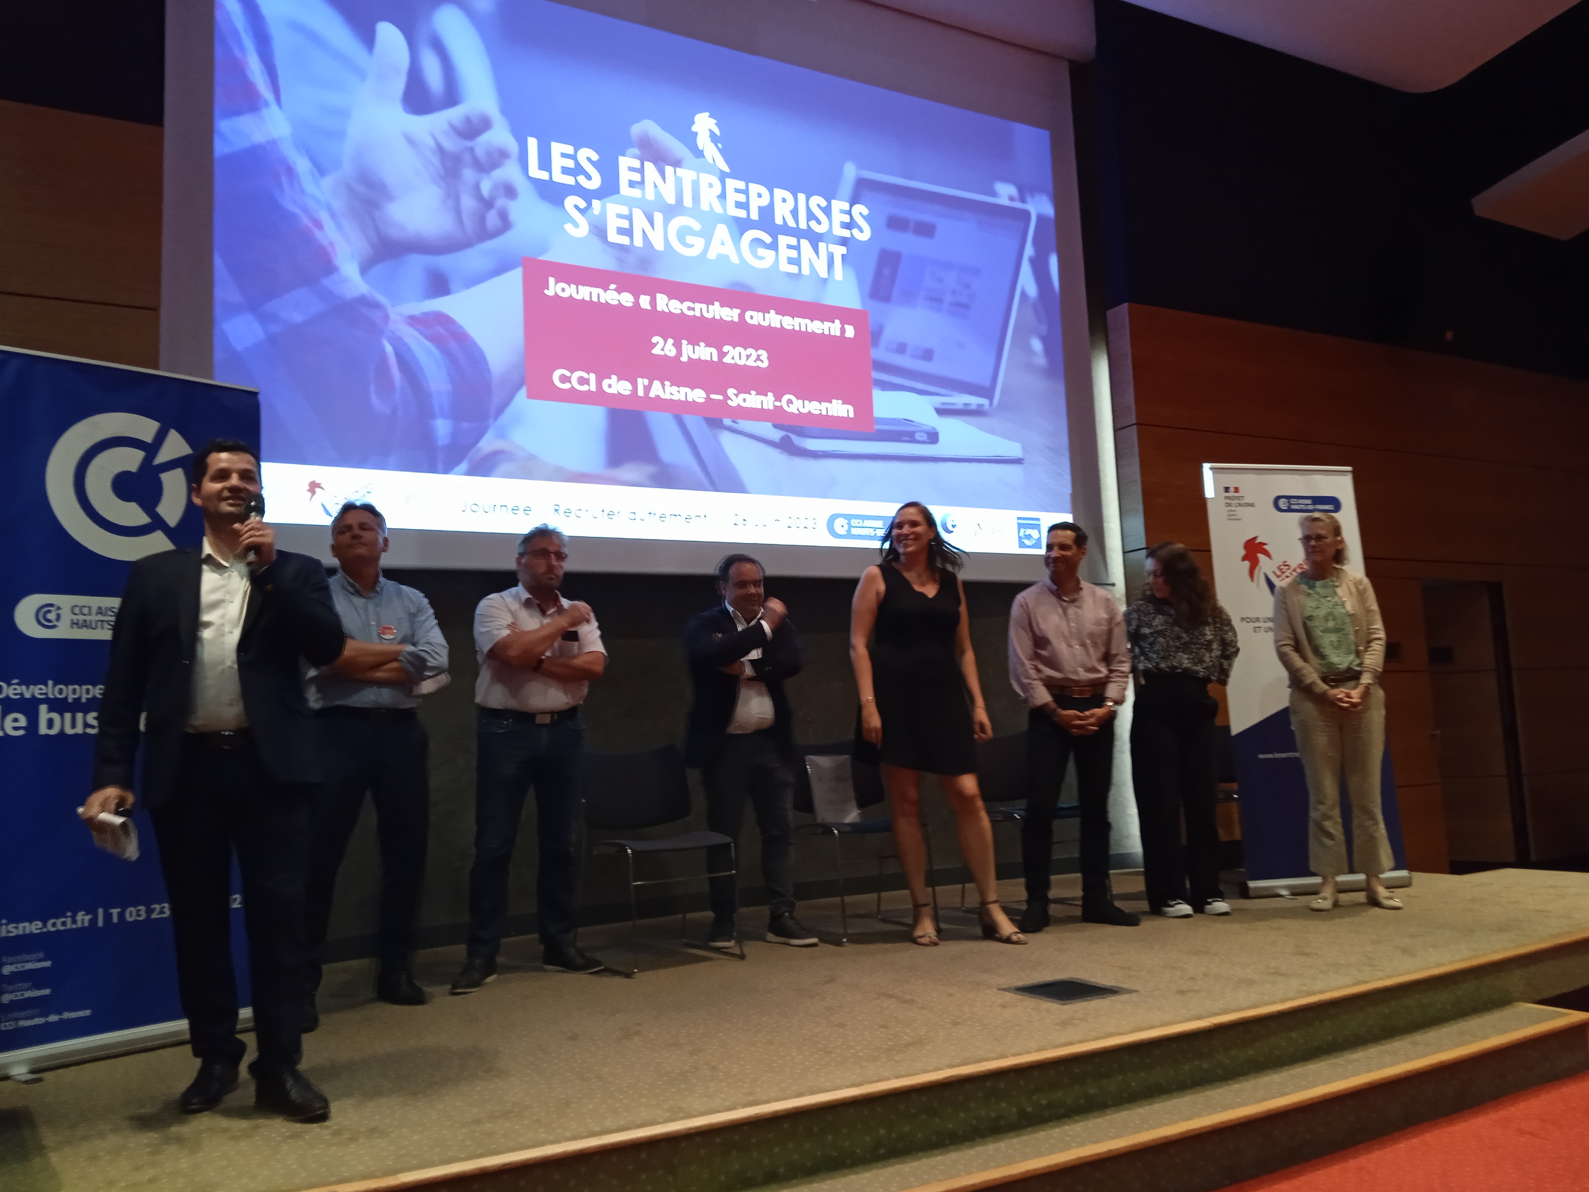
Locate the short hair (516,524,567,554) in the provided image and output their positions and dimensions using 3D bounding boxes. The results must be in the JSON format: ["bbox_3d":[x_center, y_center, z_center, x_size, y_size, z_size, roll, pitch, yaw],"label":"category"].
[{"bbox_3d":[-1.008,-0.211,5.151,0.170,0.150,0.195,2,-8,-35],"label":"short hair"}]

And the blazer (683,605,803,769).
[{"bbox_3d":[-0.222,0.388,5.541,0.490,0.700,0.360,0,-7,-24],"label":"blazer"}]

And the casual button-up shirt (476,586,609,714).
[{"bbox_3d":[-1.001,0.212,5.042,0.480,0.500,0.340,1,-7,-28],"label":"casual button-up shirt"}]

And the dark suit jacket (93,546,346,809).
[{"bbox_3d":[-1.511,0.211,3.390,0.600,0.690,0.400,0,-7,-25],"label":"dark suit jacket"}]

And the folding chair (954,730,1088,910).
[{"bbox_3d":[1.118,1.052,6.012,0.500,0.820,0.580,0,-7,-23],"label":"folding chair"}]

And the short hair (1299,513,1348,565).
[{"bbox_3d":[2.459,-0.268,5.989,0.220,0.240,0.180,3,-8,-39],"label":"short hair"}]

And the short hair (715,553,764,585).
[{"bbox_3d":[-0.239,-0.110,5.709,0.175,0.160,0.195,1,-7,-29],"label":"short hair"}]

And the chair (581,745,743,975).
[{"bbox_3d":[-0.553,1.037,5.204,0.500,0.830,0.550,1,-7,-32],"label":"chair"}]

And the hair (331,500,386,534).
[{"bbox_3d":[-1.542,-0.261,4.547,0.180,0.145,0.200,0,-7,-19],"label":"hair"}]

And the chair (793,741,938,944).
[{"bbox_3d":[0.274,1.054,5.686,0.500,0.820,0.580,0,-7,-24],"label":"chair"}]

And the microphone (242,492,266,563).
[{"bbox_3d":[-1.386,-0.173,3.296,0.055,0.200,0.055,0,-34,-23],"label":"microphone"}]

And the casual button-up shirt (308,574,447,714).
[{"bbox_3d":[-1.459,0.163,4.490,0.470,0.500,0.310,0,-7,-25],"label":"casual button-up shirt"}]

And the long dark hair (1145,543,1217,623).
[{"bbox_3d":[1.778,-0.060,5.929,0.260,0.380,0.260,3,-8,-39],"label":"long dark hair"}]

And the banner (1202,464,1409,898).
[{"bbox_3d":[2.559,0.386,6.441,0.860,2.130,0.200,-1,-10,-10],"label":"banner"}]

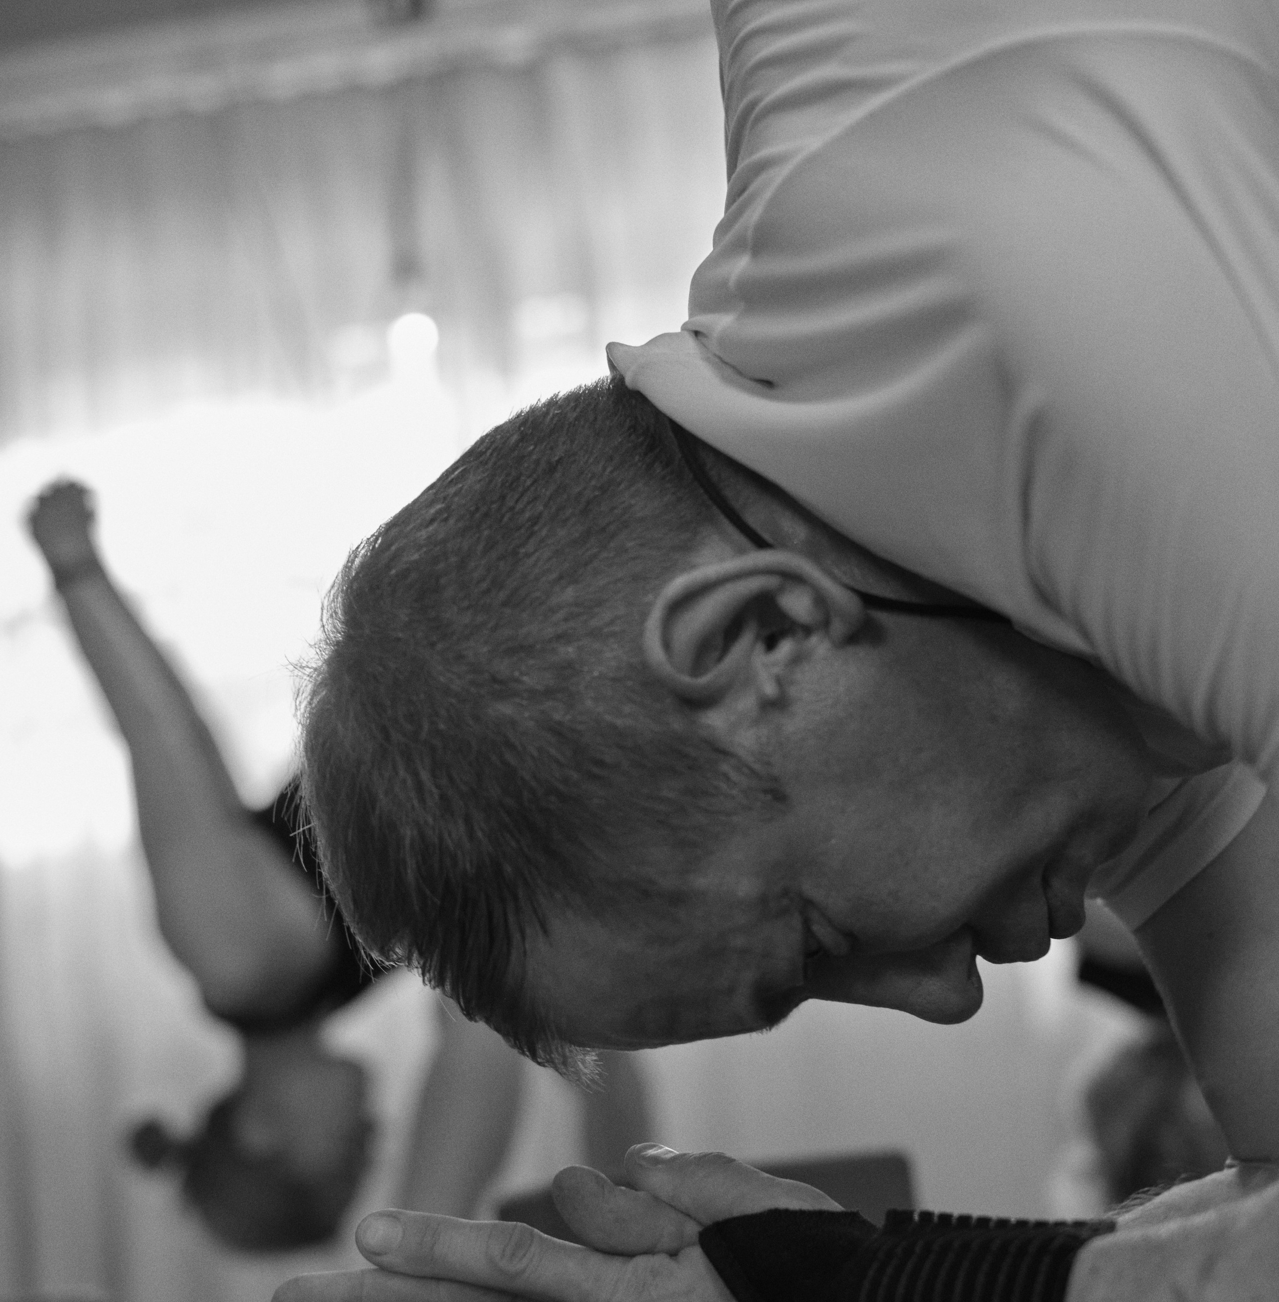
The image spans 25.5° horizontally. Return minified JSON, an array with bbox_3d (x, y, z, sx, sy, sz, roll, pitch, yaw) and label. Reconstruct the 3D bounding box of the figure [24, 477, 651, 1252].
[{"bbox_3d":[-0.260,0.282,2.850,0.740,0.970,0.750,-9,-15,20],"label":"figure"}]

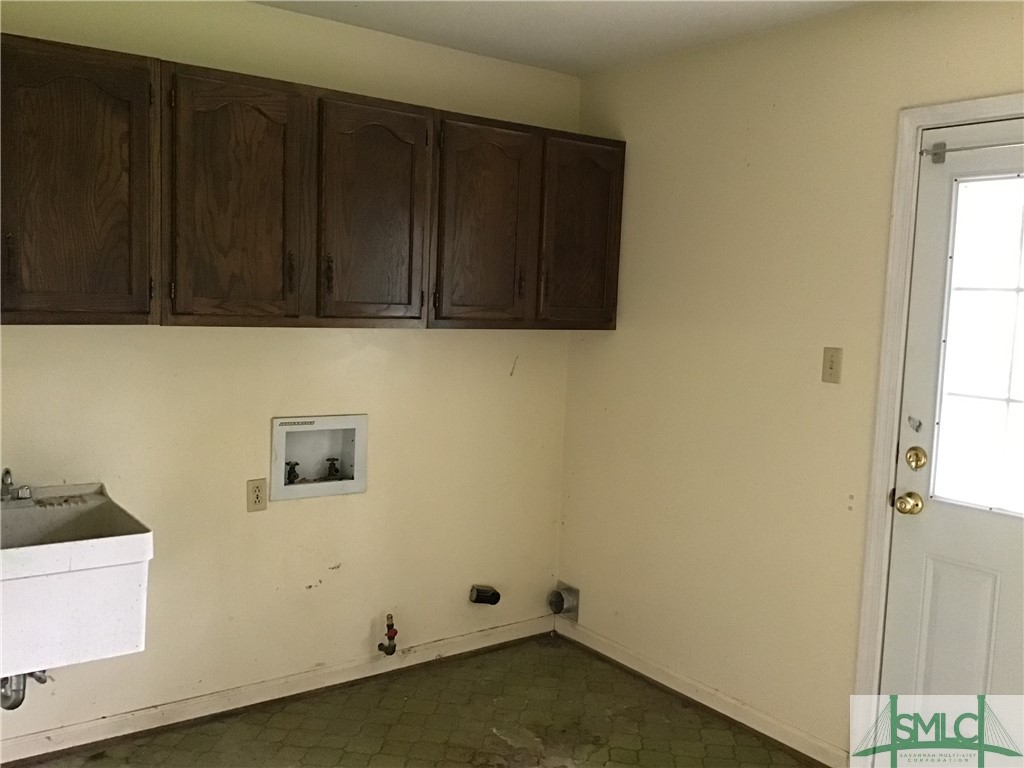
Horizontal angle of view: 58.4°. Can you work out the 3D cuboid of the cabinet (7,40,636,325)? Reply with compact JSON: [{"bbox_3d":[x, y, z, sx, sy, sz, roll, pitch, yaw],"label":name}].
[{"bbox_3d":[-0.598,-0.581,3.163,2.370,0.762,0.322,-2,7,-36],"label":"cabinet"}]

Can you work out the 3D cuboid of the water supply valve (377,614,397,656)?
[{"bbox_3d":[-0.483,0.971,3.581,0.048,0.168,0.094,-2,7,-36],"label":"water supply valve"}]

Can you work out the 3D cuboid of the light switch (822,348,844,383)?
[{"bbox_3d":[1.032,-0.060,2.965,0.014,0.114,0.070,-2,7,-36],"label":"light switch"}]

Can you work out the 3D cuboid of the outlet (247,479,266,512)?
[{"bbox_3d":[-0.901,0.397,3.253,0.070,0.114,0.010,-2,7,-36],"label":"outlet"}]

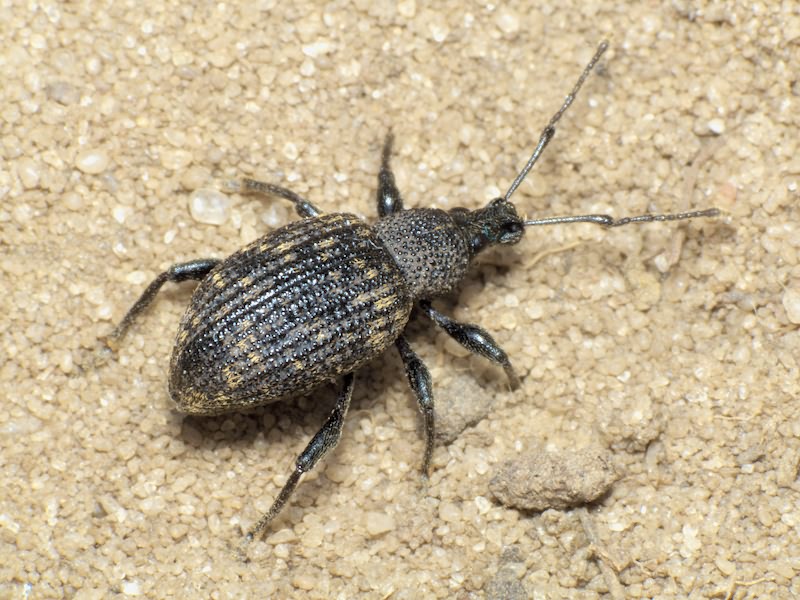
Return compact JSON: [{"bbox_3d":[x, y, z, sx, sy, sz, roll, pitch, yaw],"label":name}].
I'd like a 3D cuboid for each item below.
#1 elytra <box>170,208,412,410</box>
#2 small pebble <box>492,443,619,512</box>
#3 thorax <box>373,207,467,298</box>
[{"bbox_3d":[-0.003,0.000,0.095,0.007,0.003,0.004,-29,68,-7],"label":"elytra"},{"bbox_3d":[0.004,0.004,0.095,0.003,0.001,0.002,-7,65,-3],"label":"small pebble"},{"bbox_3d":[0.001,-0.001,0.096,0.002,0.002,0.002,-27,68,-12],"label":"thorax"}]

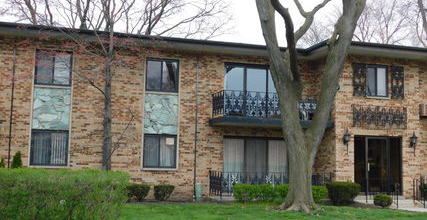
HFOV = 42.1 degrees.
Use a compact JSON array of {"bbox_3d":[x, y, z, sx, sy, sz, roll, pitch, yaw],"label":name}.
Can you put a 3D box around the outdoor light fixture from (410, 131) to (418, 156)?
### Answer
[{"bbox_3d":[7.394,1.255,20.558,0.210,0.917,0.280,3,-5,-16],"label":"outdoor light fixture"}]

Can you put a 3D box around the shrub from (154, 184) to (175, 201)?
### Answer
[{"bbox_3d":[-1.720,2.863,19.260,0.717,0.534,0.685,3,-5,-16],"label":"shrub"}]

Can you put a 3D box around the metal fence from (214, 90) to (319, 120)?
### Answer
[{"bbox_3d":[2.145,-0.068,20.201,4.141,0.884,1.320,3,-5,-17],"label":"metal fence"}]

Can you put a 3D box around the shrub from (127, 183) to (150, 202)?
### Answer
[{"bbox_3d":[-2.478,2.742,18.472,0.769,0.589,0.720,3,-5,-17],"label":"shrub"}]

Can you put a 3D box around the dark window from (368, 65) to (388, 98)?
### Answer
[{"bbox_3d":[6.093,-1.085,20.615,0.904,1.154,0.100,3,-5,-17],"label":"dark window"}]

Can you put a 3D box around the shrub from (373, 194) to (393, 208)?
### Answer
[{"bbox_3d":[5.454,2.900,17.821,0.607,0.423,0.603,3,-5,-16],"label":"shrub"}]

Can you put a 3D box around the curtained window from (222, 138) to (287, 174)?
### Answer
[{"bbox_3d":[1.582,2.080,20.622,2.592,2.082,0.120,3,-5,-17],"label":"curtained window"}]

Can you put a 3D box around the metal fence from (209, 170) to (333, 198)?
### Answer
[{"bbox_3d":[2.082,2.675,19.948,4.158,0.854,1.320,3,-5,-17],"label":"metal fence"}]

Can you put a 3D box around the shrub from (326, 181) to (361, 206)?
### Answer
[{"bbox_3d":[4.434,2.828,18.903,1.184,0.778,1.100,3,-5,-17],"label":"shrub"}]

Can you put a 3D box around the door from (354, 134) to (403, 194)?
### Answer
[{"bbox_3d":[6.074,2.066,20.388,1.993,2.111,0.110,3,-5,-17],"label":"door"}]

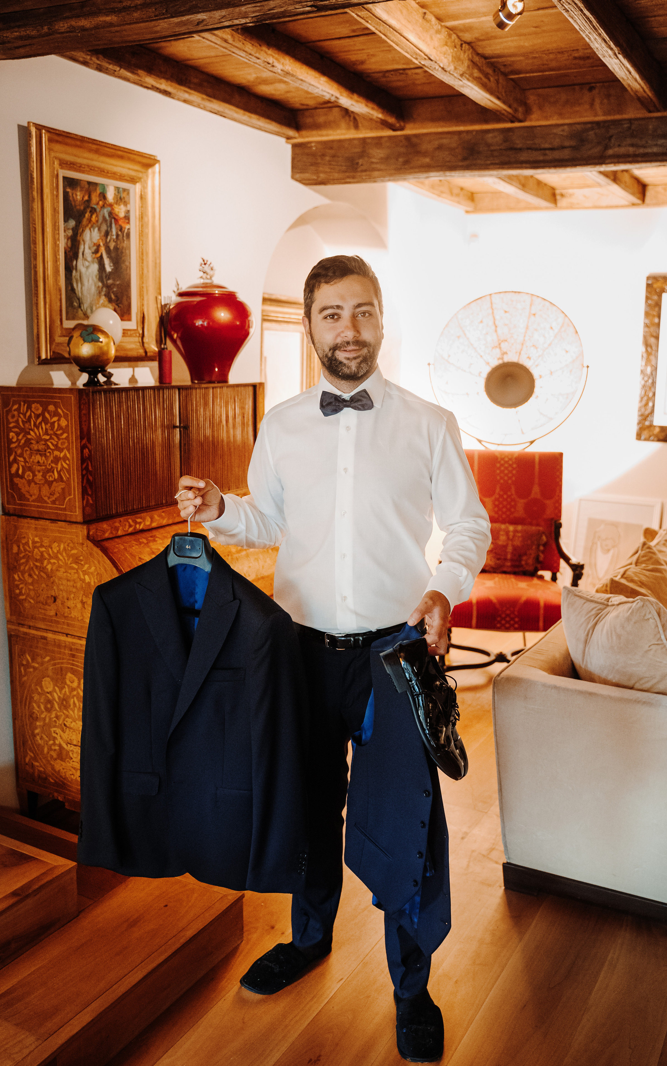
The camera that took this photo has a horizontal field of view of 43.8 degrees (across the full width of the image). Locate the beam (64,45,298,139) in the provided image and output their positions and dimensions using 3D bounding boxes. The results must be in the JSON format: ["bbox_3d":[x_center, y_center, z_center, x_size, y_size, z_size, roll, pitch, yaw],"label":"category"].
[{"bbox_3d":[-0.509,-1.621,2.994,0.110,0.090,1.270,8,13,31],"label":"beam"}]

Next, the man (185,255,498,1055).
[{"bbox_3d":[0.015,0.281,1.928,0.671,1.790,0.425,2,11,9],"label":"man"}]

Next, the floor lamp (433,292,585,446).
[{"bbox_3d":[0.985,-0.365,4.768,0.880,1.970,0.680,3,12,11],"label":"floor lamp"}]

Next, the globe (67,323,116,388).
[{"bbox_3d":[-0.732,-0.541,2.511,0.145,0.191,0.145,8,13,31],"label":"globe"}]

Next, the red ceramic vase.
[{"bbox_3d":[-0.444,-0.723,2.982,0.309,0.365,0.309,1,11,0],"label":"red ceramic vase"}]

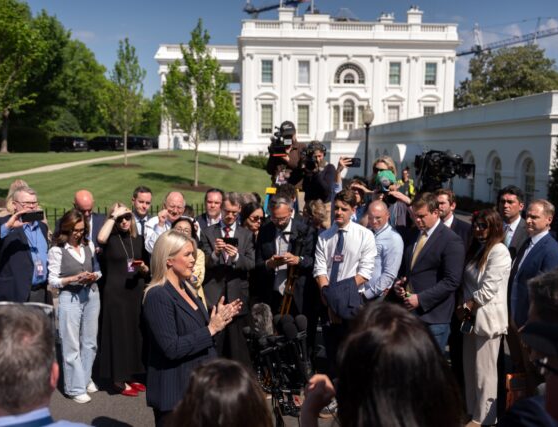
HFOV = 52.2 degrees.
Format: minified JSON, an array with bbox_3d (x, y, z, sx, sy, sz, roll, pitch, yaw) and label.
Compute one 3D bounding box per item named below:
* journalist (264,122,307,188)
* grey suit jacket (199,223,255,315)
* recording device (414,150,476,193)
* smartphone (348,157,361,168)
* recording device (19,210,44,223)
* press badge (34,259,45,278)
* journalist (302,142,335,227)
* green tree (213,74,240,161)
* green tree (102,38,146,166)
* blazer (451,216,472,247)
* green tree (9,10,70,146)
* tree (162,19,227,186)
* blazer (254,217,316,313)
[{"bbox_3d":[0.109,-0.073,5.900,0.600,1.780,0.500,3,7,20],"label":"journalist"},{"bbox_3d":[-0.435,0.466,4.805,0.490,0.790,0.380,0,7,-3],"label":"grey suit jacket"},{"bbox_3d":[1.655,-0.409,5.689,0.580,0.420,0.300,3,7,25],"label":"recording device"},{"bbox_3d":[0.620,-0.430,4.800,0.155,0.076,0.010,0,0,18],"label":"smartphone"},{"bbox_3d":[-1.950,0.024,4.500,0.163,0.078,0.010,-6,3,-27],"label":"recording device"},{"bbox_3d":[-2.035,0.460,4.836,0.080,0.160,0.020,-5,8,-38],"label":"press badge"},{"bbox_3d":[0.406,0.130,5.700,0.580,1.700,0.500,4,7,27],"label":"journalist"},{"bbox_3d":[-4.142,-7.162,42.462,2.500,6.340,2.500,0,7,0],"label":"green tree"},{"bbox_3d":[-9.943,-7.120,36.500,3.000,8.300,3.000,0,6,0],"label":"green tree"},{"bbox_3d":[1.445,0.409,4.850,0.490,0.780,0.300,5,8,33],"label":"blazer"},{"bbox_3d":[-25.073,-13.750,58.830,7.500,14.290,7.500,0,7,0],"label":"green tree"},{"bbox_3d":[-3.179,-4.192,21.665,2.500,6.300,2.500,0,7,0],"label":"tree"},{"bbox_3d":[0.046,0.432,4.731,0.520,0.820,0.400,1,7,6],"label":"blazer"}]

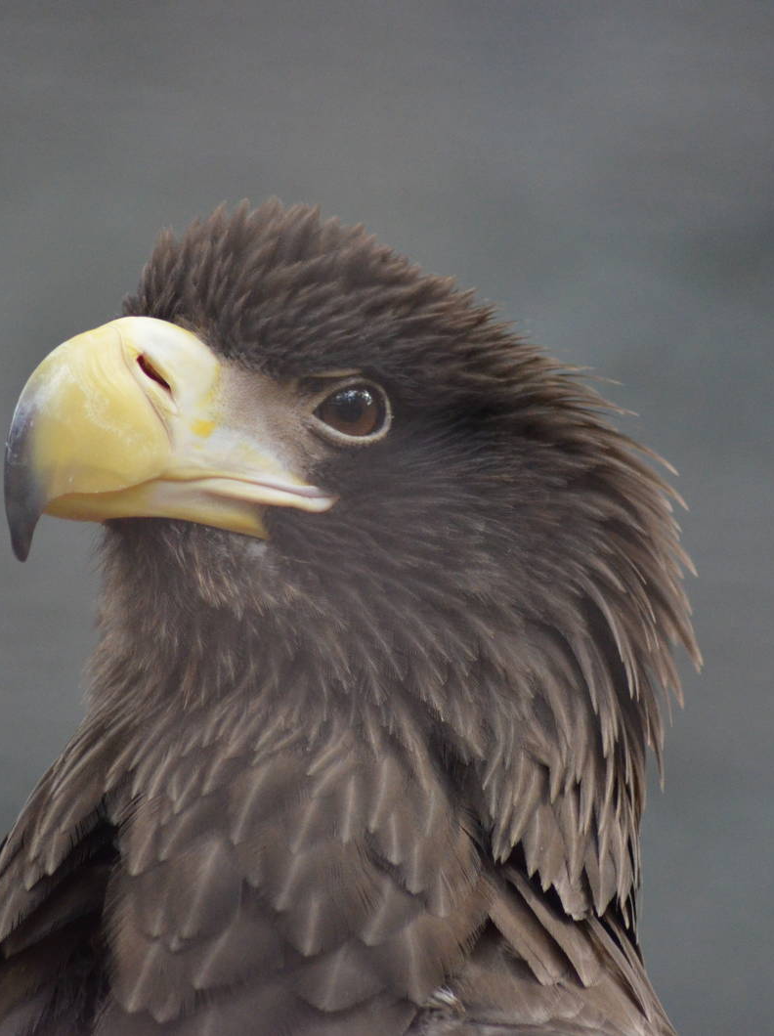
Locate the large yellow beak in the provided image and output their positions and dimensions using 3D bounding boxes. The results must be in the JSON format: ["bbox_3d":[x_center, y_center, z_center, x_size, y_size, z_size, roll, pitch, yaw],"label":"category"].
[{"bbox_3d":[-0.069,-0.024,4.200,0.098,0.071,0.050,0,0,-32],"label":"large yellow beak"}]

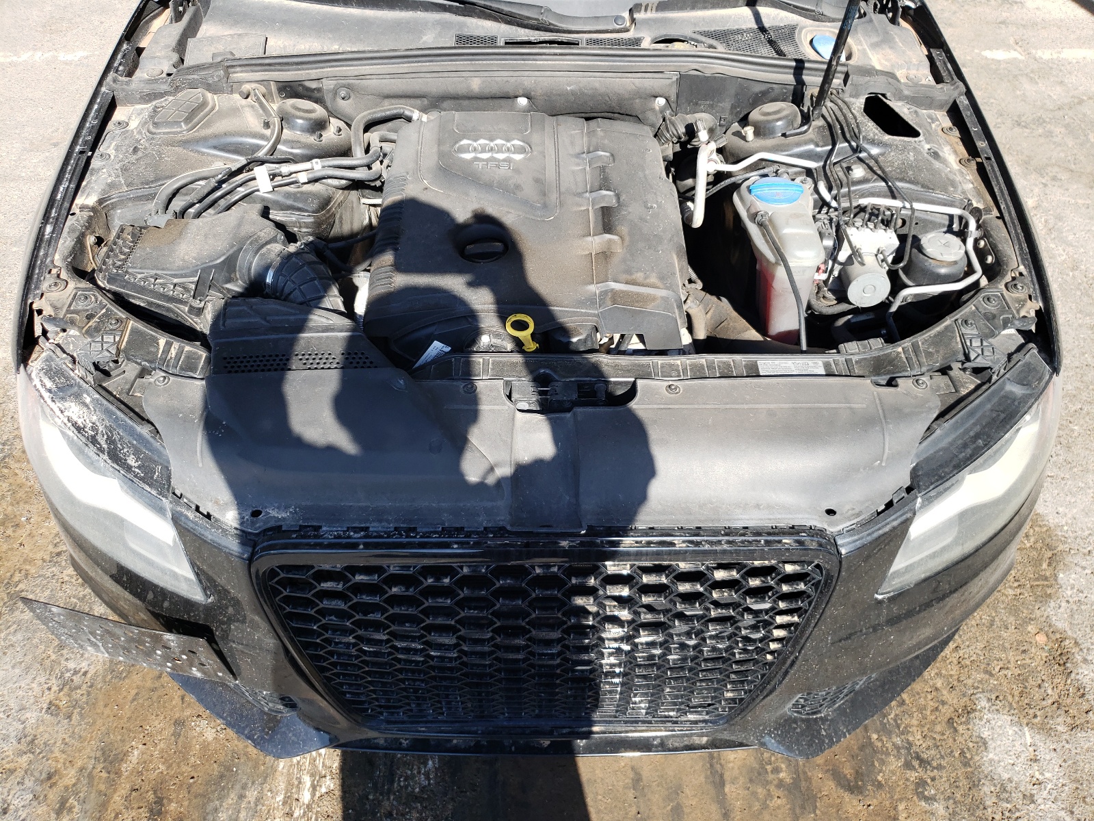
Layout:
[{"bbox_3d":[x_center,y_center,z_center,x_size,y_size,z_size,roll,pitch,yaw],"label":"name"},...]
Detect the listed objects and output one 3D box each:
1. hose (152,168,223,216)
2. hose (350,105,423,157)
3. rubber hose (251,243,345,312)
[{"bbox_3d":[-0.632,-0.380,1.456,0.115,0.065,0.085,0,46,0],"label":"hose"},{"bbox_3d":[-0.310,-0.541,1.609,0.130,0.075,0.070,0,46,0],"label":"hose"},{"bbox_3d":[-0.425,-0.200,1.438,0.150,0.140,0.130,0,46,0],"label":"rubber hose"}]

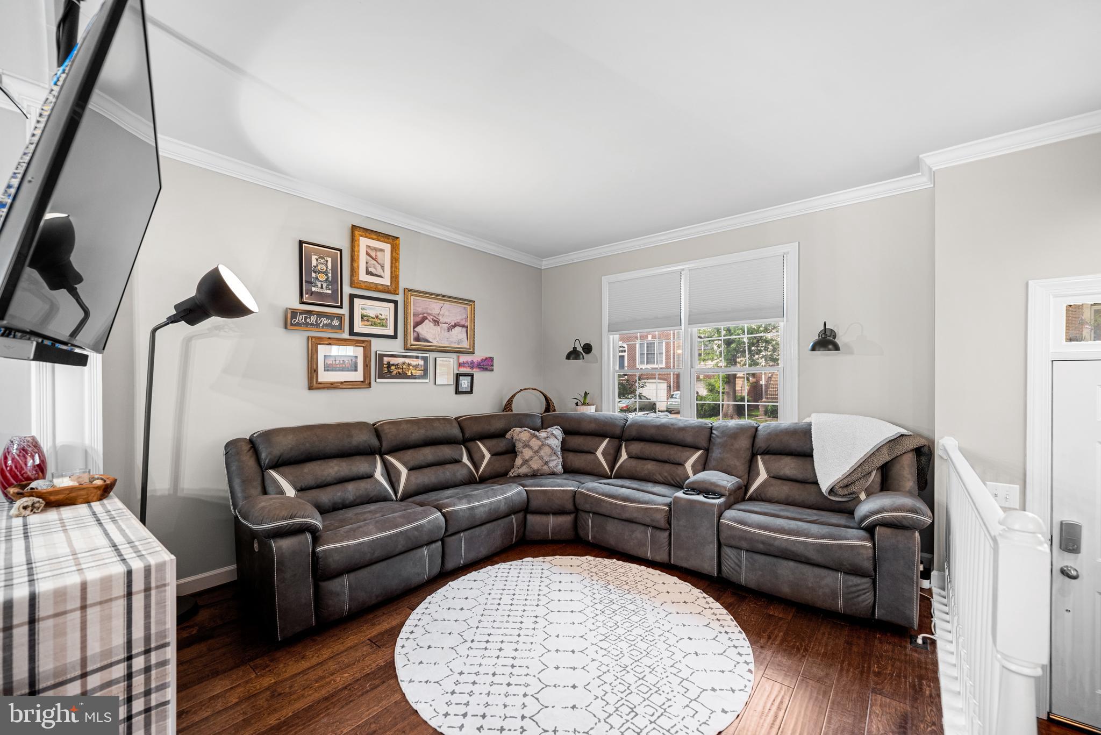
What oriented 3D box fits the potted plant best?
[{"bbox_3d":[0.383,0.405,4.611,0.230,0.300,0.210,-1,-2,40],"label":"potted plant"}]

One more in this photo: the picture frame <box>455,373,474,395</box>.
[{"bbox_3d":[-0.852,0.165,4.261,0.025,0.207,0.208,0,-1,41],"label":"picture frame"}]

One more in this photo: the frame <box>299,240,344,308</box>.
[{"bbox_3d":[-1.732,-0.694,3.242,0.022,0.465,0.308,-1,-2,40],"label":"frame"}]

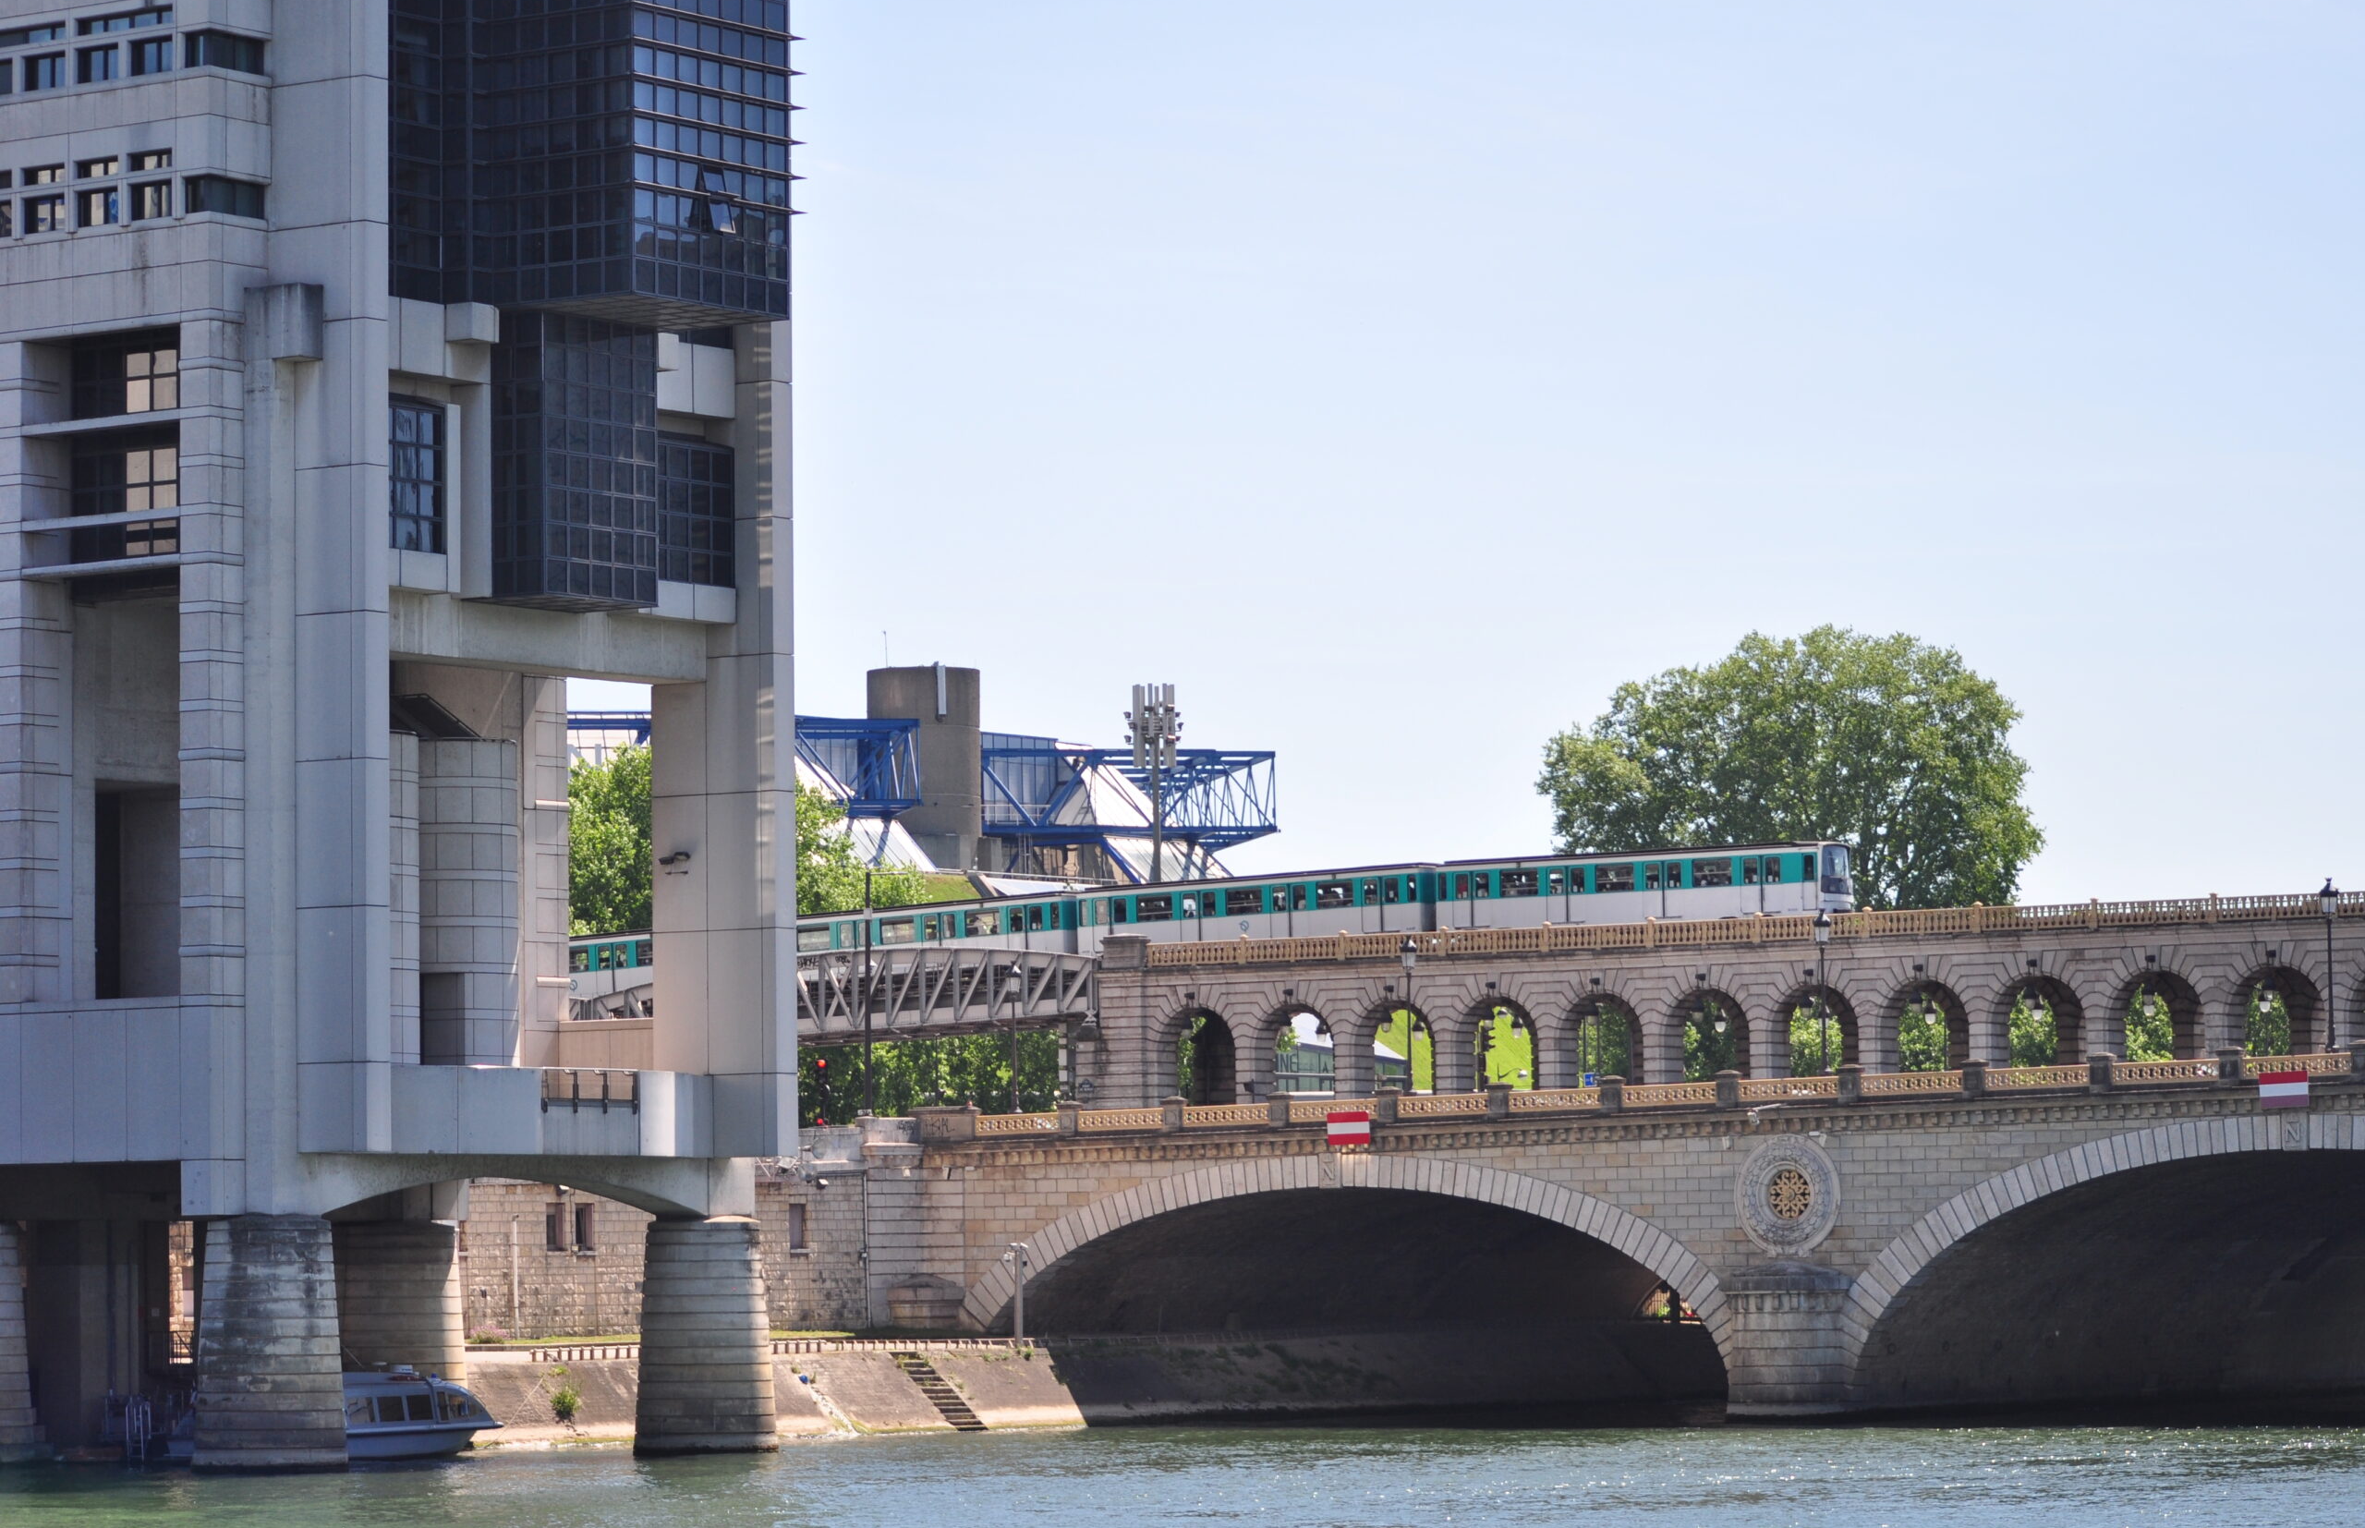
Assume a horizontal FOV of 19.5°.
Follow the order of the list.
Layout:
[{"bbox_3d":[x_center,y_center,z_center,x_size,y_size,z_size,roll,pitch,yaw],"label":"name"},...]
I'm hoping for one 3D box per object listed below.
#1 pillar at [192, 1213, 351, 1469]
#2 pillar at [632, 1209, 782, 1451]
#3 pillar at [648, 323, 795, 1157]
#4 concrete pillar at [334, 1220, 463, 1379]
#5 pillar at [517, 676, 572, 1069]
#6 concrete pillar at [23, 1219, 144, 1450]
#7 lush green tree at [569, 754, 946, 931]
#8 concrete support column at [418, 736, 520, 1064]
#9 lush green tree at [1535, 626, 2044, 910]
[{"bbox_3d":[-22.170,14.113,167.500,3.650,6.156,3.650,-1,-4,0],"label":"pillar"},{"bbox_3d":[-12.490,15.075,181.068,3.650,6.147,3.650,-1,-4,0],"label":"pillar"},{"bbox_3d":[-12.029,-0.583,181.072,4.200,21.843,0.950,-3,-5,35],"label":"pillar"},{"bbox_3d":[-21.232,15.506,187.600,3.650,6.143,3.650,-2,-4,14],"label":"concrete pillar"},{"bbox_3d":[-17.782,3.371,184.844,1.900,11.283,1.900,-3,-5,35],"label":"pillar"},{"bbox_3d":[-29.111,15.125,182.484,1.960,6.096,2.260,-3,-5,35],"label":"concrete pillar"},{"bbox_3d":[-16.927,7.470,275.001,14.500,15.792,13.000,-3,-5,35],"label":"lush green tree"},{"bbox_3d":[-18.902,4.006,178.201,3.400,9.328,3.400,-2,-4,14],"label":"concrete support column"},{"bbox_3d":[23.964,4.679,272.002,20.000,20.305,19.000,-3,-5,35],"label":"lush green tree"}]

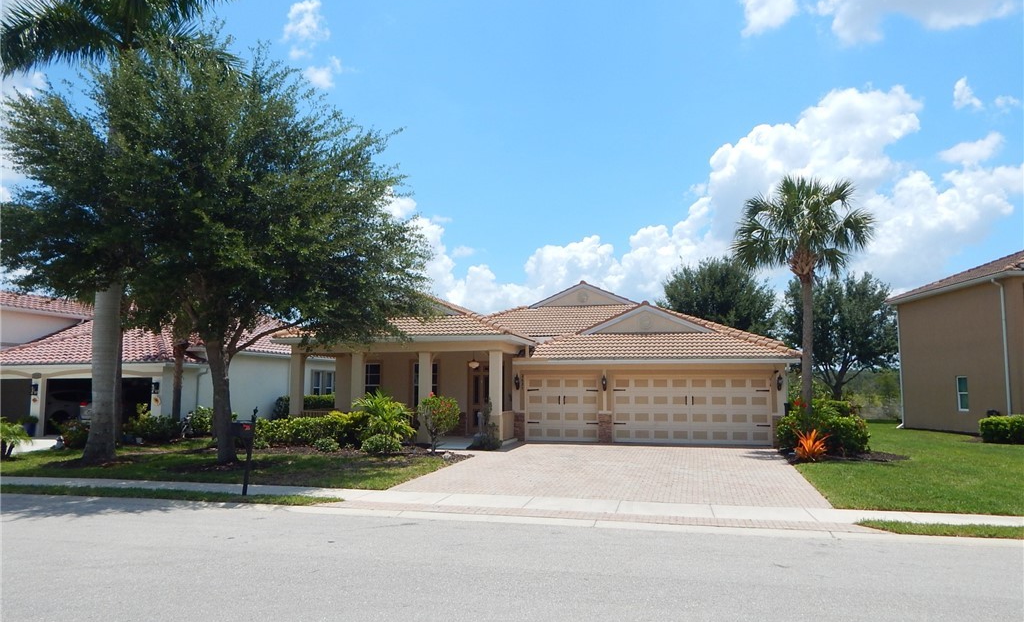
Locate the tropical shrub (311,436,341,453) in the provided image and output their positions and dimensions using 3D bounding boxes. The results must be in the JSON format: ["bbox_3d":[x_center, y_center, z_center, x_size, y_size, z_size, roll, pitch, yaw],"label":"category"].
[{"bbox_3d":[-5.198,3.734,20.722,0.780,0.480,0.750,0,-6,0],"label":"tropical shrub"}]

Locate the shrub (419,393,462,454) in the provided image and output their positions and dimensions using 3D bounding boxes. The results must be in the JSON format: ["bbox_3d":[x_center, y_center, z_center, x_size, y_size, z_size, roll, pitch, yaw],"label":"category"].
[{"bbox_3d":[-2.006,3.081,20.188,1.200,1.650,1.150,0,-6,0],"label":"shrub"}]

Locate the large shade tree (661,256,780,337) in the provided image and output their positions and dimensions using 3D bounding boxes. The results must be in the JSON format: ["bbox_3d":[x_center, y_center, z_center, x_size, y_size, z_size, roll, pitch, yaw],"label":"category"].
[{"bbox_3d":[11.839,1.415,42.086,6.810,9.270,6.600,0,-6,0],"label":"large shade tree"}]

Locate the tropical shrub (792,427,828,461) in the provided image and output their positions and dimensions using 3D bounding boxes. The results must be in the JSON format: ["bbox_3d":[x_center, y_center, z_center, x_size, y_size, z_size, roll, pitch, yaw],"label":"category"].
[{"bbox_3d":[7.488,3.342,18.551,0.900,0.830,0.880,0,-6,0],"label":"tropical shrub"}]

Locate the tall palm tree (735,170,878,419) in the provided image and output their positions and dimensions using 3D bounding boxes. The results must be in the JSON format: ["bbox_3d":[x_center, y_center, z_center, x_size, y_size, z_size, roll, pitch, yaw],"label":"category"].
[{"bbox_3d":[8.060,0.029,20.411,3.890,7.730,3.800,0,-6,0],"label":"tall palm tree"}]

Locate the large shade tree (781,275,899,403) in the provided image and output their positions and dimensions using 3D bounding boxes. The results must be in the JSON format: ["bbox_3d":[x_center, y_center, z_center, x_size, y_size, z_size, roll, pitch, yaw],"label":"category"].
[{"bbox_3d":[17.523,1.813,39.529,6.510,7.940,6.400,0,-6,0],"label":"large shade tree"}]

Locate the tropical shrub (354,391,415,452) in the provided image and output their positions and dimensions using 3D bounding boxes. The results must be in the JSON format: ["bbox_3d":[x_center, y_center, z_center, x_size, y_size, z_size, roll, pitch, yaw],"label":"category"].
[{"bbox_3d":[-3.567,3.102,20.688,1.680,1.690,1.600,0,-6,0],"label":"tropical shrub"}]

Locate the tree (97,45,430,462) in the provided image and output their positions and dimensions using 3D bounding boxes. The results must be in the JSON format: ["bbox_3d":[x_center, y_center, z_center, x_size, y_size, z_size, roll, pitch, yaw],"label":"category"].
[{"bbox_3d":[-6.891,-1.590,18.974,9.650,10.810,8.600,0,-6,0],"label":"tree"}]

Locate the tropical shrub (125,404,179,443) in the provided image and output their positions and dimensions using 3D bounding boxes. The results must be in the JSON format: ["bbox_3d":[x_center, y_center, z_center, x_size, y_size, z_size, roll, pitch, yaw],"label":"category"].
[{"bbox_3d":[-11.821,3.671,24.248,1.770,1.270,1.400,0,-6,0],"label":"tropical shrub"}]

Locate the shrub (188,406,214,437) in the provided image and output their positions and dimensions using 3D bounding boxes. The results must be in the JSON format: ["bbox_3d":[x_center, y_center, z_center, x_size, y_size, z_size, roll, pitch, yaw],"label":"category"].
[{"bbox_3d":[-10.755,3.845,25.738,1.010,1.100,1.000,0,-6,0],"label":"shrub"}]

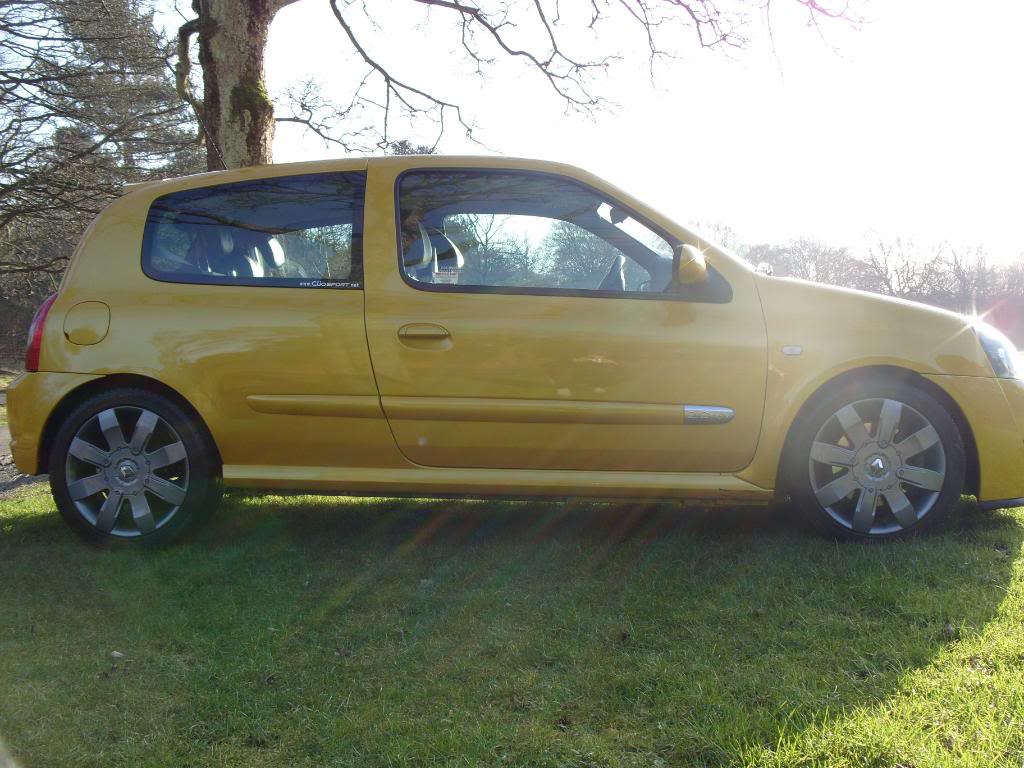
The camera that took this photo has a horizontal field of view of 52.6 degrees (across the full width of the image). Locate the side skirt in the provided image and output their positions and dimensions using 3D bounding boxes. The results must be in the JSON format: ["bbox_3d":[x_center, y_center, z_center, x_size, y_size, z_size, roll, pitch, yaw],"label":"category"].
[{"bbox_3d":[-0.057,0.331,3.448,1.817,0.097,0.090,1,3,3],"label":"side skirt"}]

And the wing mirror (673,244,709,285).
[{"bbox_3d":[0.563,-0.377,3.268,0.105,0.120,0.220,-1,3,3],"label":"wing mirror"}]

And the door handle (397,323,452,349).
[{"bbox_3d":[-0.286,-0.158,3.408,0.183,0.084,0.045,-1,3,3],"label":"door handle"}]

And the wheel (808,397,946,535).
[{"bbox_3d":[1.182,0.261,3.418,0.438,0.438,0.170,-1,3,3],"label":"wheel"}]

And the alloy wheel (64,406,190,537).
[{"bbox_3d":[-1.288,0.293,3.571,0.438,0.438,0.170,-1,3,3],"label":"alloy wheel"}]

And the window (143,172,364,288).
[{"bbox_3d":[-0.890,-0.525,3.575,0.762,0.435,0.060,-1,-19,3],"label":"window"}]

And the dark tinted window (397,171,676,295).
[{"bbox_3d":[0.080,-0.506,3.515,0.927,0.459,0.060,-1,-19,3],"label":"dark tinted window"}]

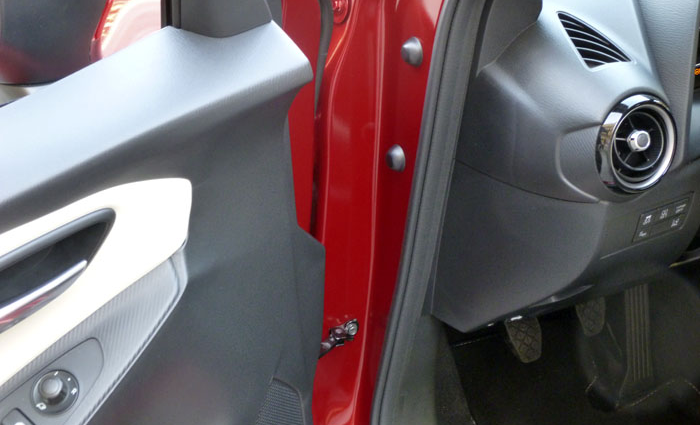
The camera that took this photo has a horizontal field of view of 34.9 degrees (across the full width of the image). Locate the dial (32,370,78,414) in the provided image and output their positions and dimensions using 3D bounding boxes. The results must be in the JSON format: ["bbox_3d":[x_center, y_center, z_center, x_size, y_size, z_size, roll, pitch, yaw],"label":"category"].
[{"bbox_3d":[-0.220,0.132,0.826,0.036,0.013,0.036,-3,55,4],"label":"dial"}]

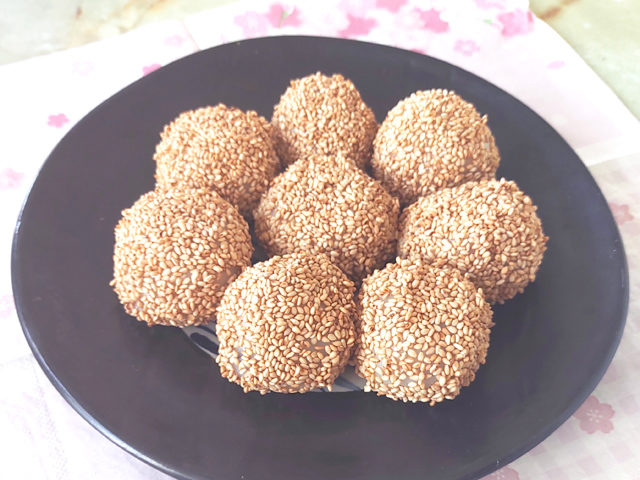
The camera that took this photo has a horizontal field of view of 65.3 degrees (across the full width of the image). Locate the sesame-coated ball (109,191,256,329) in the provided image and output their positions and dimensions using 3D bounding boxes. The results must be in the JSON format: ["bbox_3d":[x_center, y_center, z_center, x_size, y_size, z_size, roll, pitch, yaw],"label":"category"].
[{"bbox_3d":[-0.052,0.006,0.192,0.053,0.050,0.053,2,51,-2],"label":"sesame-coated ball"}]

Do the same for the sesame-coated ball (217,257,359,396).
[{"bbox_3d":[-0.012,0.029,0.177,0.051,0.048,0.051,2,51,-2],"label":"sesame-coated ball"}]

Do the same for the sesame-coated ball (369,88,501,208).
[{"bbox_3d":[0.054,-0.043,0.236,0.056,0.052,0.056,4,51,0],"label":"sesame-coated ball"}]

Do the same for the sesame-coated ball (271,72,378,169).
[{"bbox_3d":[0.002,-0.056,0.246,0.053,0.050,0.053,2,51,-2],"label":"sesame-coated ball"}]

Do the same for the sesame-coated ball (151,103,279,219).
[{"bbox_3d":[-0.045,-0.034,0.224,0.054,0.051,0.054,2,51,-2],"label":"sesame-coated ball"}]

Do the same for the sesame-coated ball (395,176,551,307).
[{"bbox_3d":[0.062,0.000,0.204,0.055,0.050,0.055,4,51,0],"label":"sesame-coated ball"}]

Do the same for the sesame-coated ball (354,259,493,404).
[{"bbox_3d":[0.036,0.032,0.177,0.051,0.048,0.051,2,51,-2],"label":"sesame-coated ball"}]

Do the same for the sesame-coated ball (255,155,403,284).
[{"bbox_3d":[0.003,-0.008,0.207,0.057,0.051,0.057,2,51,-2],"label":"sesame-coated ball"}]

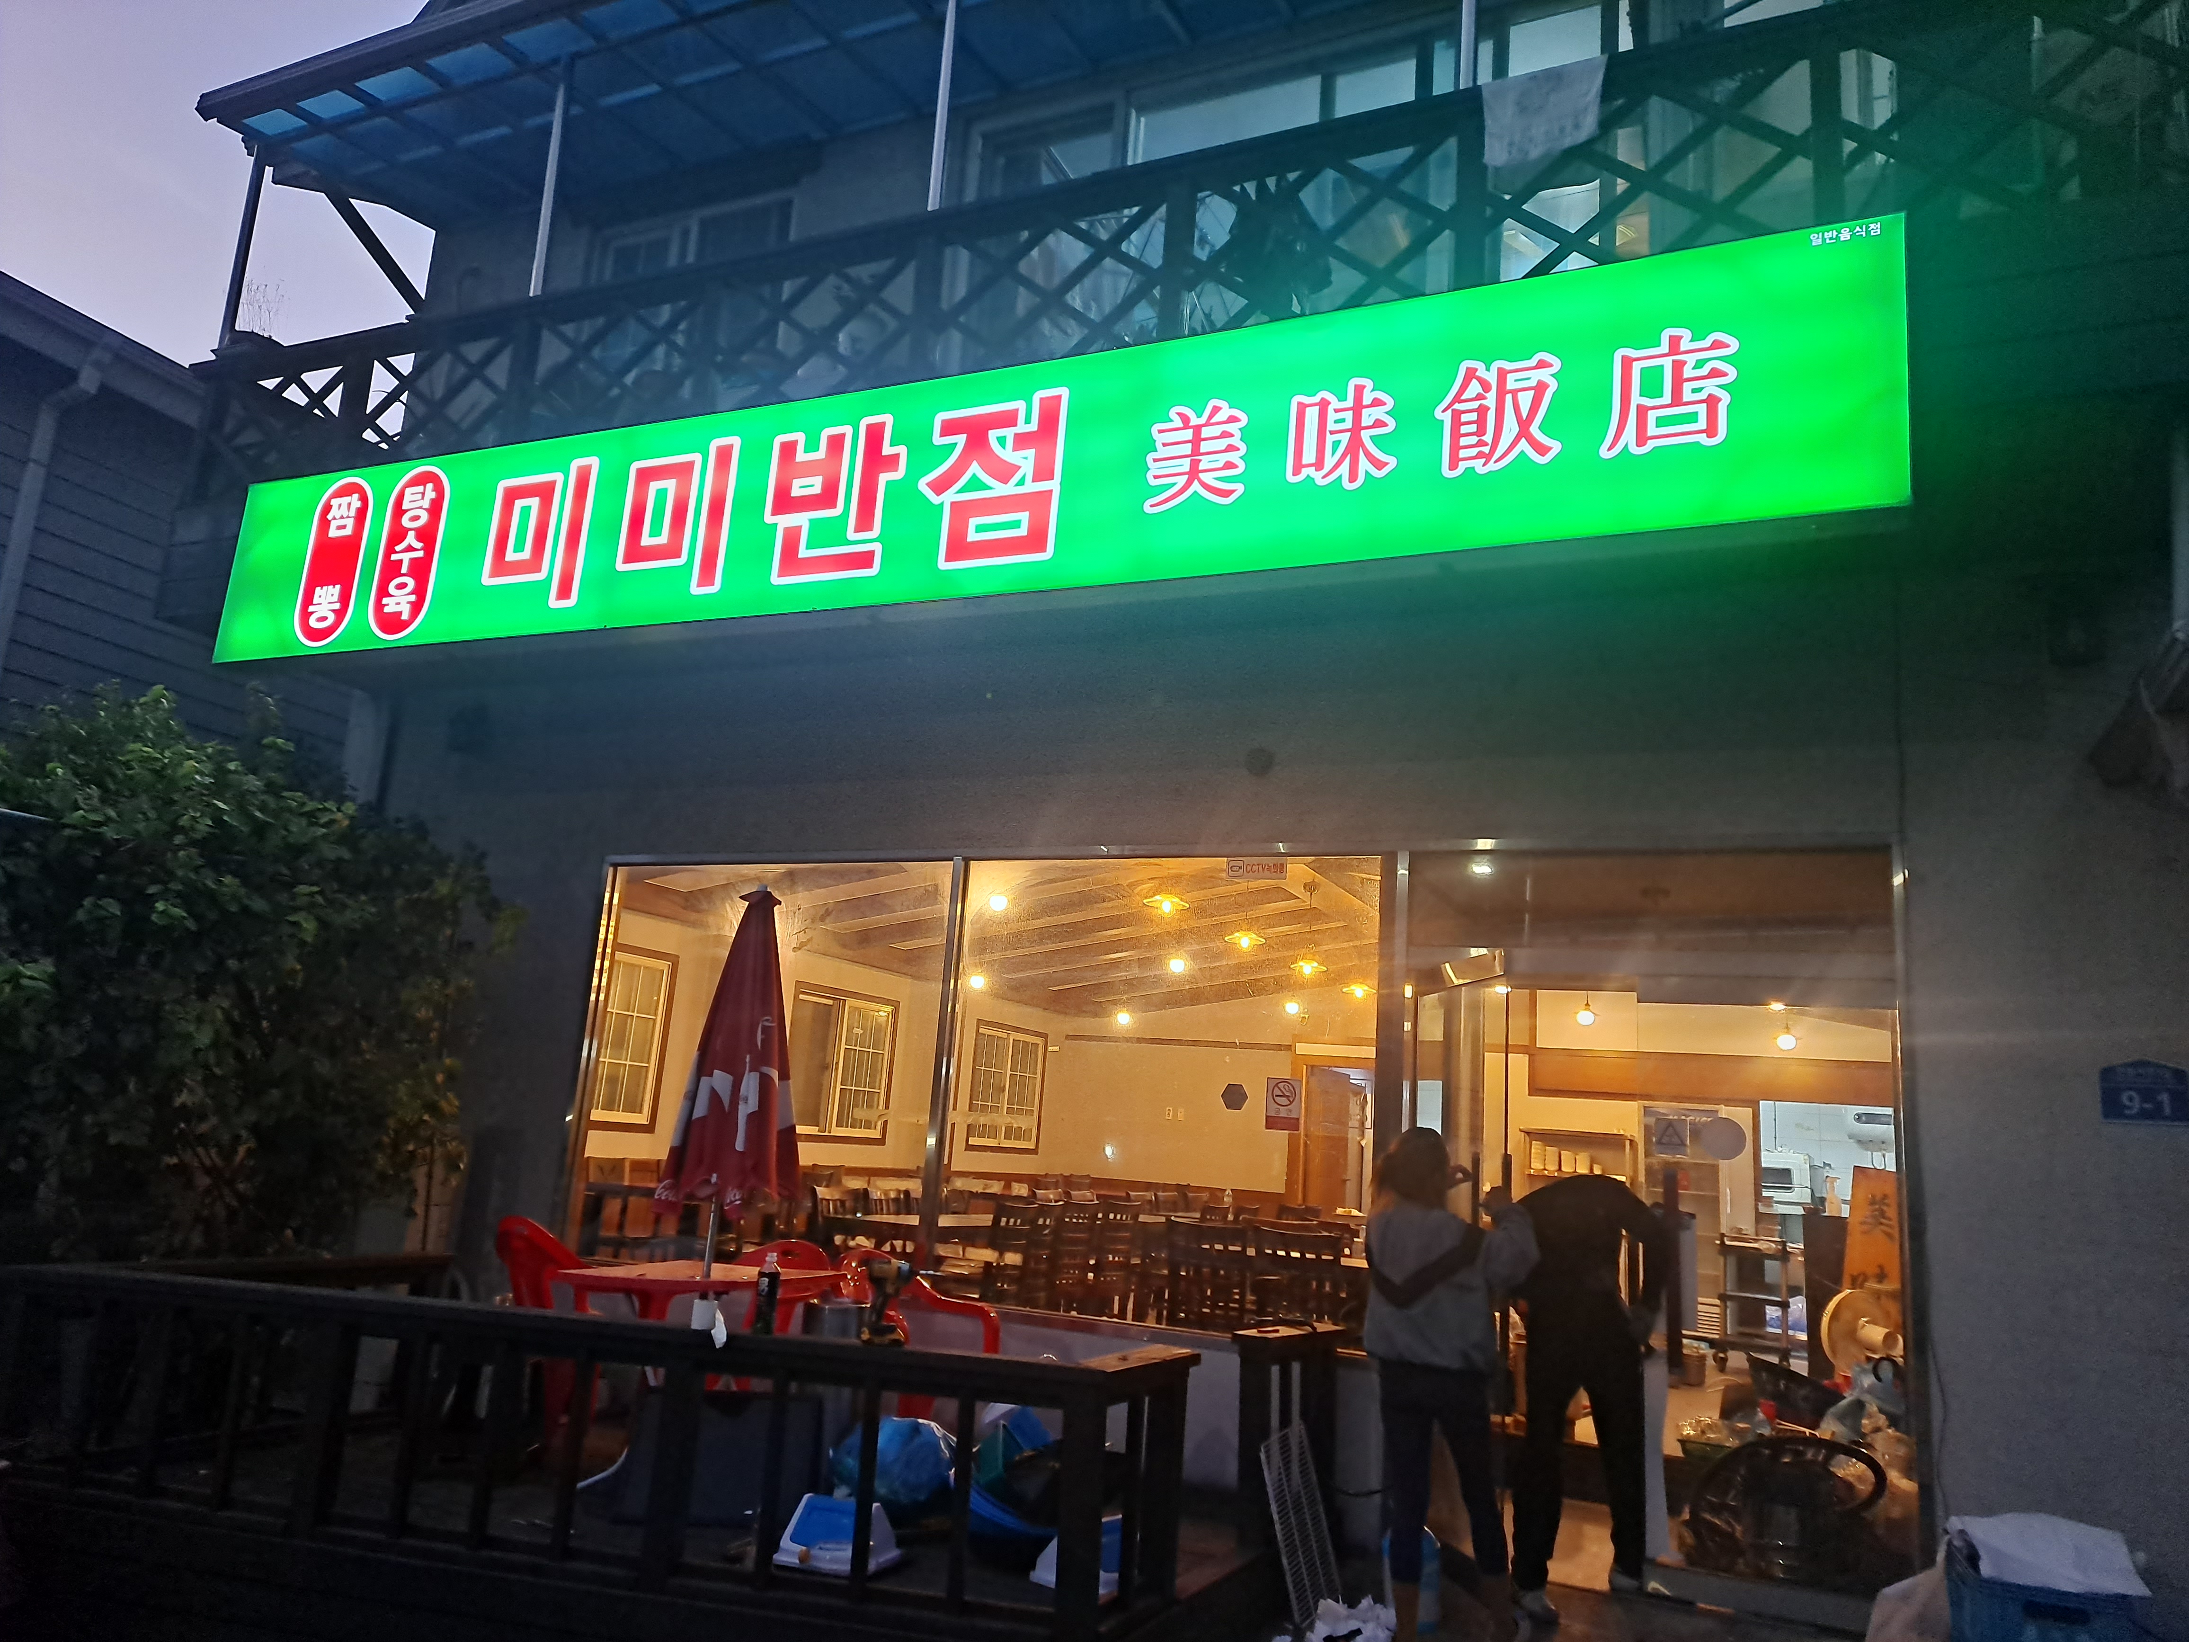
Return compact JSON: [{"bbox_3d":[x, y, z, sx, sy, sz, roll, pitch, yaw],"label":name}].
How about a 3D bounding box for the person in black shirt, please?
[{"bbox_3d":[1.857,2.102,5.694,0.560,1.530,0.640,-1,-14,24],"label":"person in black shirt"}]

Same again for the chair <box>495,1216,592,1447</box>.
[{"bbox_3d":[-1.980,2.000,5.820,0.550,0.840,0.560,6,-13,-7],"label":"chair"}]

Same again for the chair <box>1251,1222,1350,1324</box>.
[{"bbox_3d":[1.039,2.476,7.464,0.440,0.910,0.500,-2,-14,26],"label":"chair"}]

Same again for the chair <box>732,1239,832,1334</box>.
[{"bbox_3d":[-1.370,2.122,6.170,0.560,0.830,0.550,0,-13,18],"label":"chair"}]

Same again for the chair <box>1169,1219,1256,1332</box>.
[{"bbox_3d":[0.628,2.495,7.685,0.440,0.910,0.500,-2,-14,26],"label":"chair"}]

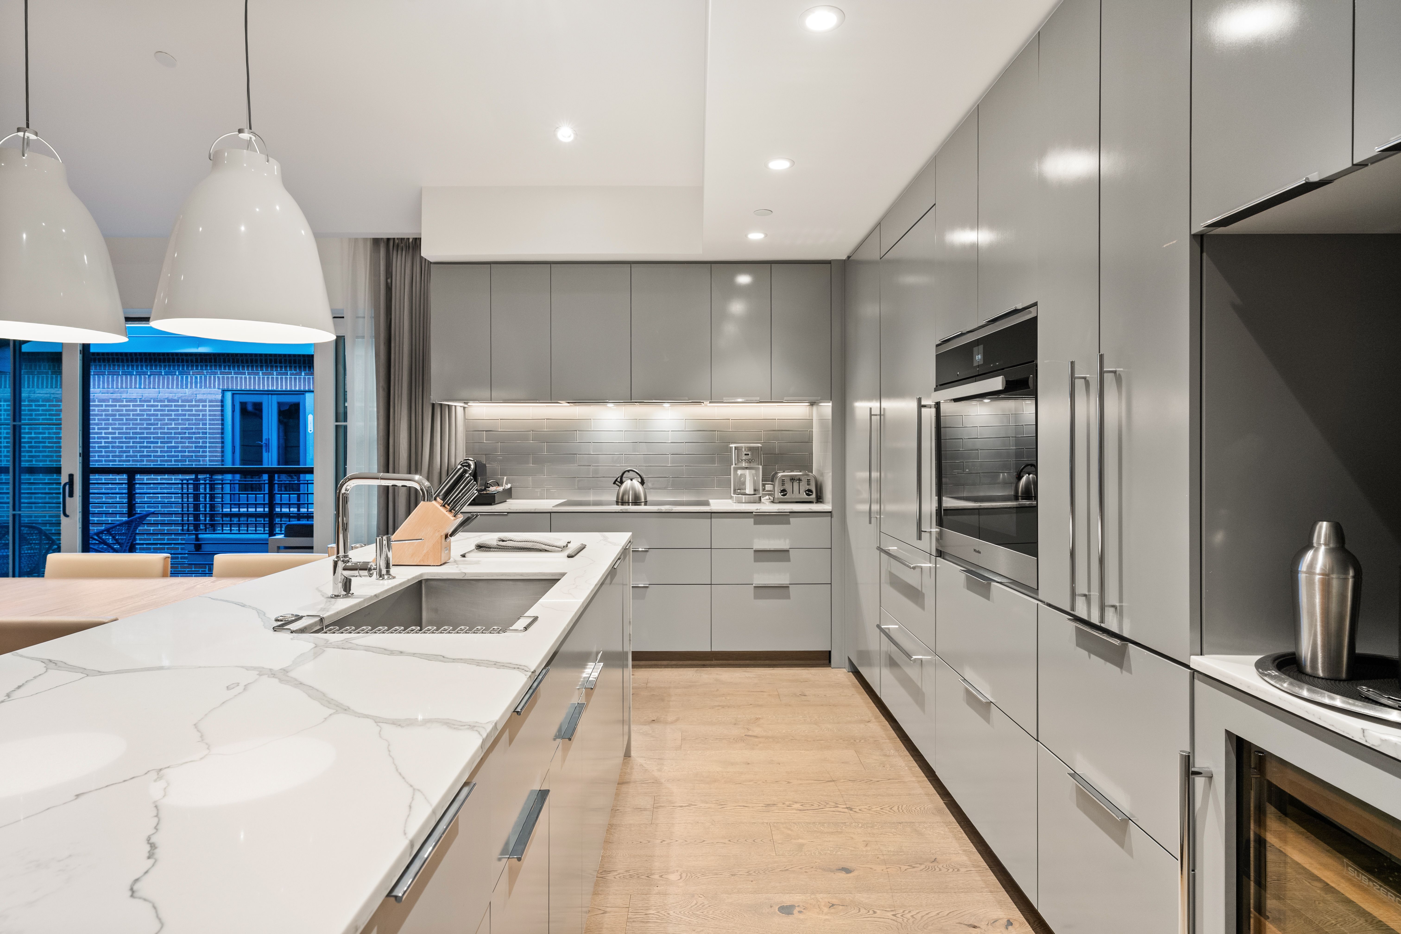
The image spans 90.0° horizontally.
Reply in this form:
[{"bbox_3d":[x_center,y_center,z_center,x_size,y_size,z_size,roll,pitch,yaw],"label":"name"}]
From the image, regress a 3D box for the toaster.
[{"bbox_3d":[0.589,0.119,4.490,0.265,0.197,0.280,0,1,-1],"label":"toaster"}]

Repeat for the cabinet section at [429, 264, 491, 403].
[{"bbox_3d":[-1.365,-0.770,4.265,0.345,0.779,0.570,0,1,0],"label":"cabinet section"}]

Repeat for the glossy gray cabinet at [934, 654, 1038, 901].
[{"bbox_3d":[1.154,0.901,2.160,0.600,0.426,0.752,0,1,0],"label":"glossy gray cabinet"}]

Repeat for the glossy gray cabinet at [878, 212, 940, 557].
[{"bbox_3d":[1.148,-0.325,2.917,0.600,1.279,0.762,0,1,0],"label":"glossy gray cabinet"}]

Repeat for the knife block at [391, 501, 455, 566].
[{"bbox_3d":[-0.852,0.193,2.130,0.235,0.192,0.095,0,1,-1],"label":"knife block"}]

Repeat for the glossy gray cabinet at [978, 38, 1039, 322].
[{"bbox_3d":[1.156,-0.768,1.968,0.600,0.688,0.374,0,1,0],"label":"glossy gray cabinet"}]

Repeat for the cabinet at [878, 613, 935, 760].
[{"bbox_3d":[1.148,0.879,2.917,0.600,0.422,0.762,0,1,0],"label":"cabinet"}]

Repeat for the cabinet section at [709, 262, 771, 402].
[{"bbox_3d":[0.228,-0.770,4.265,0.342,0.779,0.570,0,1,0],"label":"cabinet section"}]

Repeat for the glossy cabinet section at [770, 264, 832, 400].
[{"bbox_3d":[0.570,-0.770,4.265,0.342,0.779,0.570,0,1,0],"label":"glossy cabinet section"}]

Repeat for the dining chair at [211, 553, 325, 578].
[{"bbox_3d":[-1.879,0.784,2.870,0.520,0.800,0.560,0,1,-1],"label":"dining chair"}]

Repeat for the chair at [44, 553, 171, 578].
[{"bbox_3d":[-2.490,0.783,2.730,0.530,0.825,0.540,0,1,0],"label":"chair"}]

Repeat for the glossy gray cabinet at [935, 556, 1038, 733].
[{"bbox_3d":[1.128,0.508,2.145,0.590,0.352,0.755,0,1,-1],"label":"glossy gray cabinet"}]

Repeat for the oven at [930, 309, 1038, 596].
[{"bbox_3d":[1.098,-0.057,2.145,0.590,0.710,0.755,0,1,-1],"label":"oven"}]

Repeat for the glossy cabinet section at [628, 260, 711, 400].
[{"bbox_3d":[-0.170,-0.770,4.265,0.455,0.779,0.570,0,1,0],"label":"glossy cabinet section"}]

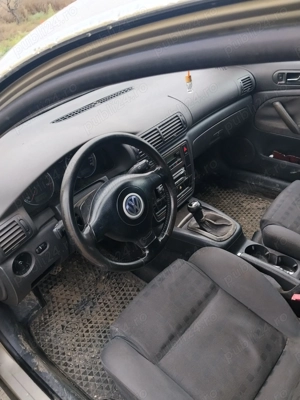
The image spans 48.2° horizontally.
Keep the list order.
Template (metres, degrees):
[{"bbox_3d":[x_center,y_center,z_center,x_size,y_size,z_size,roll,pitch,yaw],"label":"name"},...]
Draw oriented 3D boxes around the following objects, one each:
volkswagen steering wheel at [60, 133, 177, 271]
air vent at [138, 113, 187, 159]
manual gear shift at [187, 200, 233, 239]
[{"bbox_3d":[-0.076,0.004,0.935,0.085,0.380,0.380,-3,26,49],"label":"volkswagen steering wheel"},{"bbox_3d":[0.038,-0.233,1.228,0.285,0.085,0.040,-36,17,-36],"label":"air vent"},{"bbox_3d":[0.231,0.065,1.258,0.185,0.120,0.130,28,46,31],"label":"manual gear shift"}]

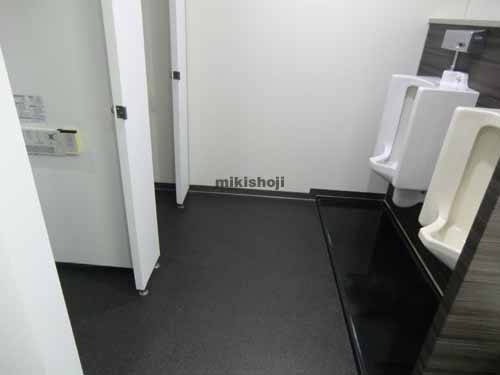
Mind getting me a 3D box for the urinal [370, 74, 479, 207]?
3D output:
[{"bbox_3d":[0.868,-0.227,1.948,0.347,0.720,0.405,5,27,1],"label":"urinal"}]

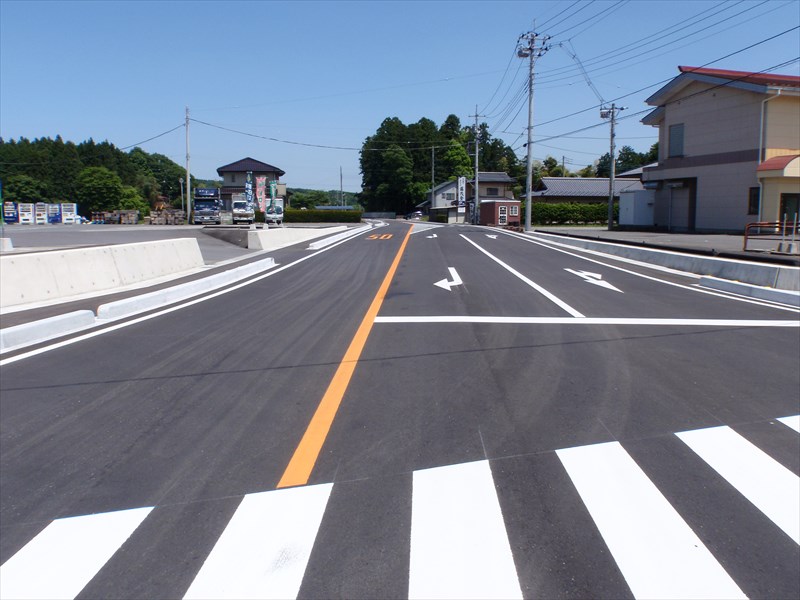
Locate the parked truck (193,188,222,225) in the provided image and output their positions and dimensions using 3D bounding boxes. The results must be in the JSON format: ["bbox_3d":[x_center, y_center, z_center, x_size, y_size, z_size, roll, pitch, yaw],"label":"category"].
[{"bbox_3d":[-17.872,-8.679,60.236,2.400,3.160,7.000,-2,8,-16],"label":"parked truck"}]

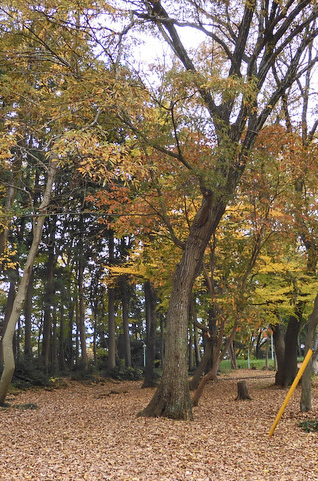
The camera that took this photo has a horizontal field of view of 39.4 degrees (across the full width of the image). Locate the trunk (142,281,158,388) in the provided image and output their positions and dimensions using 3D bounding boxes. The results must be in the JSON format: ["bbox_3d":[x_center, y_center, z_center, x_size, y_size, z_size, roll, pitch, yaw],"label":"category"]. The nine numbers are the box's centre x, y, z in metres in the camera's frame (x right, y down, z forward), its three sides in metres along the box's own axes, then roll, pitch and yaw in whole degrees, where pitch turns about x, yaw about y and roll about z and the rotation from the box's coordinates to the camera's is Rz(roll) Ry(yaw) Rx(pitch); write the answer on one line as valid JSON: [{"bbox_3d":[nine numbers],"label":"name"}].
[{"bbox_3d":[-0.331,3.231,15.485,0.520,3.684,0.480,0,-12,0],"label":"trunk"}]

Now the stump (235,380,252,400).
[{"bbox_3d":[2.327,4.153,12.300,0.430,0.502,0.420,0,-12,0],"label":"stump"}]

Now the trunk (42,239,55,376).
[{"bbox_3d":[-4.887,2.899,19.831,0.420,5.927,0.400,0,-12,0],"label":"trunk"}]

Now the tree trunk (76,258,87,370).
[{"bbox_3d":[-3.880,3.678,22.221,0.420,5.629,0.380,0,-12,0],"label":"tree trunk"}]

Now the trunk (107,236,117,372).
[{"bbox_3d":[-2.290,2.941,21.866,0.400,6.844,0.380,0,-12,0],"label":"trunk"}]

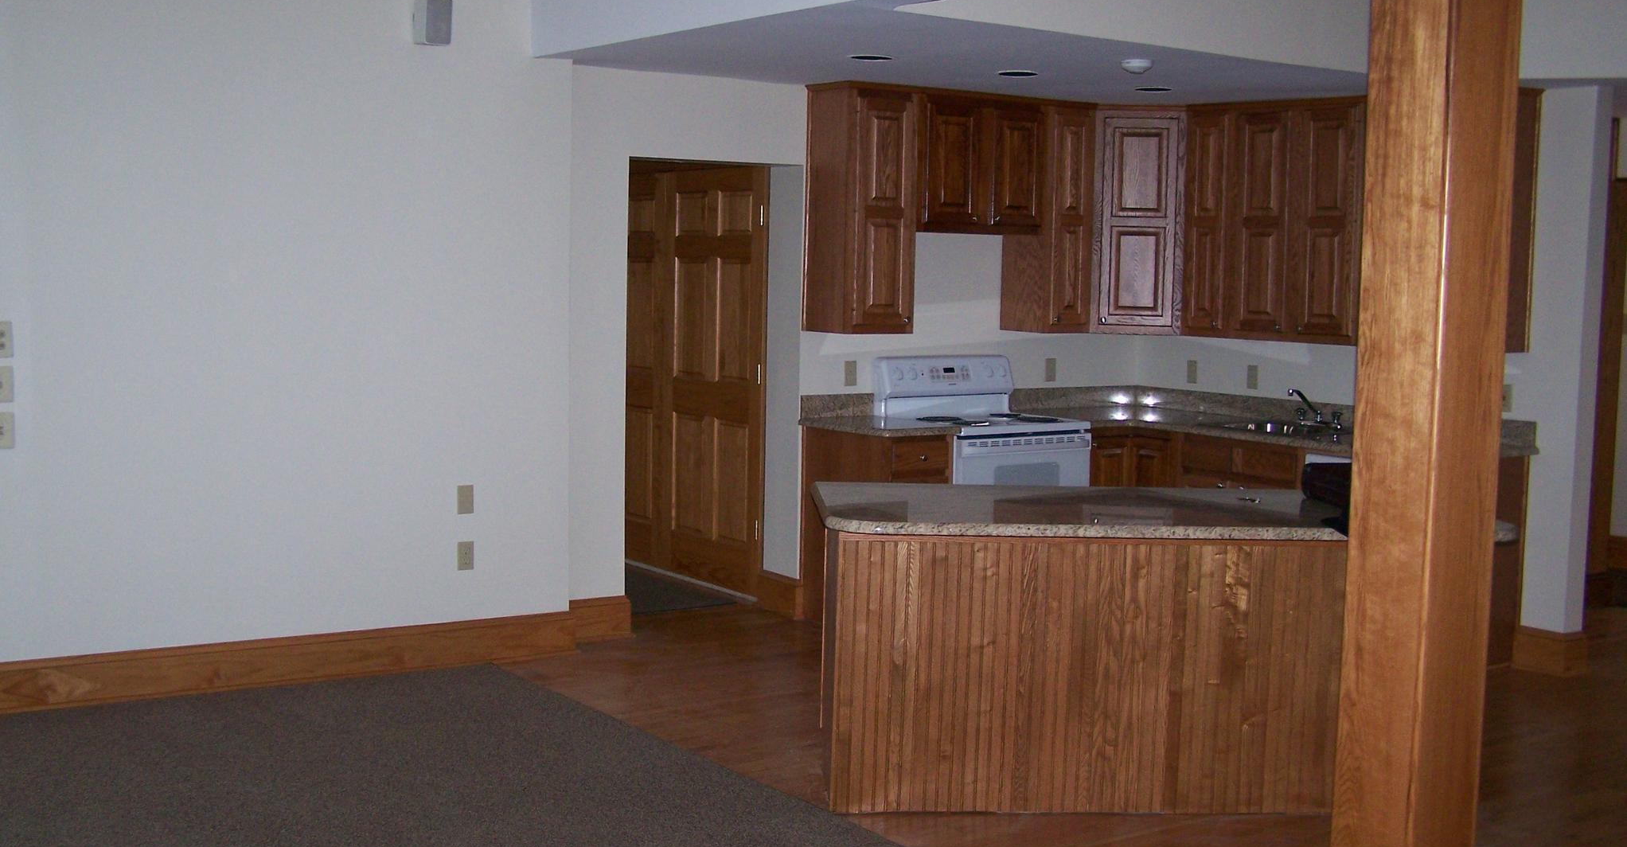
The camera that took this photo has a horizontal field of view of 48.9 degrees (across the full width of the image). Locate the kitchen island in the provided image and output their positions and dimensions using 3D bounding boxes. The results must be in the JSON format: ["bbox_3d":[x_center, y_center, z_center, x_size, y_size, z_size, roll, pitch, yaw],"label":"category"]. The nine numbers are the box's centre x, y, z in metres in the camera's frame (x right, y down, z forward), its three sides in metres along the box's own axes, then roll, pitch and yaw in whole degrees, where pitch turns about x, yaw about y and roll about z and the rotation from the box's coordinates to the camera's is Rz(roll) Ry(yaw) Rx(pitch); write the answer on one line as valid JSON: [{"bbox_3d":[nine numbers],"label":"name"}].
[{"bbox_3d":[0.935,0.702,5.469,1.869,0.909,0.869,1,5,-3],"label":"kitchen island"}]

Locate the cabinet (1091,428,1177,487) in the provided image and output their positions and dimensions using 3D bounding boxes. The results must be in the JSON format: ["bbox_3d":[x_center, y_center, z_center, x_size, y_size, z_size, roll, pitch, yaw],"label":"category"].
[{"bbox_3d":[1.524,0.438,8.721,0.990,0.889,0.904,-2,6,-35],"label":"cabinet"}]

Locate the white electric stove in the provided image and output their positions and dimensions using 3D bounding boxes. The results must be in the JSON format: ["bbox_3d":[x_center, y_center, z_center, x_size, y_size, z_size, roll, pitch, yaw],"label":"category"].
[{"bbox_3d":[0.763,0.310,8.240,0.778,1.197,0.727,-2,6,-35],"label":"white electric stove"}]

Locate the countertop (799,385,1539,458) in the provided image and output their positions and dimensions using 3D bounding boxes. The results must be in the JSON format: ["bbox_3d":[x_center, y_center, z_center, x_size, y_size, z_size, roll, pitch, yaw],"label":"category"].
[{"bbox_3d":[1.479,0.007,7.759,2.141,0.137,2.343,-2,6,-35],"label":"countertop"}]

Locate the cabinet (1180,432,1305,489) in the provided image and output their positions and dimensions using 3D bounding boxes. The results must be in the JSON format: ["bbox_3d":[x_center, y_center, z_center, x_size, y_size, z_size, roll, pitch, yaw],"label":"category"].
[{"bbox_3d":[2.137,0.500,8.171,0.626,0.889,0.707,-2,6,-35],"label":"cabinet"}]

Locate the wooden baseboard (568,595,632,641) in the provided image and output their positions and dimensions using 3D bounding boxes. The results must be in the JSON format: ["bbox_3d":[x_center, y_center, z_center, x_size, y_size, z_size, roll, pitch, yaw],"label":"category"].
[{"bbox_3d":[-0.942,0.838,7.651,0.369,0.174,0.030,-2,6,-35],"label":"wooden baseboard"}]

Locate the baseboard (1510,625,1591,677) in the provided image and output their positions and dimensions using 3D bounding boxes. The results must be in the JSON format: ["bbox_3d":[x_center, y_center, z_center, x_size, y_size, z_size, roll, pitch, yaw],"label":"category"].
[{"bbox_3d":[3.088,0.938,7.478,0.202,0.179,0.227,-2,6,-35],"label":"baseboard"}]

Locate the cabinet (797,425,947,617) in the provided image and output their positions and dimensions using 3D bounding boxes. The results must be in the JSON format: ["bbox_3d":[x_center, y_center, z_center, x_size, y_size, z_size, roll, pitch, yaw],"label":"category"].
[{"bbox_3d":[0.263,0.474,8.004,0.343,0.889,0.621,-2,6,-35],"label":"cabinet"}]

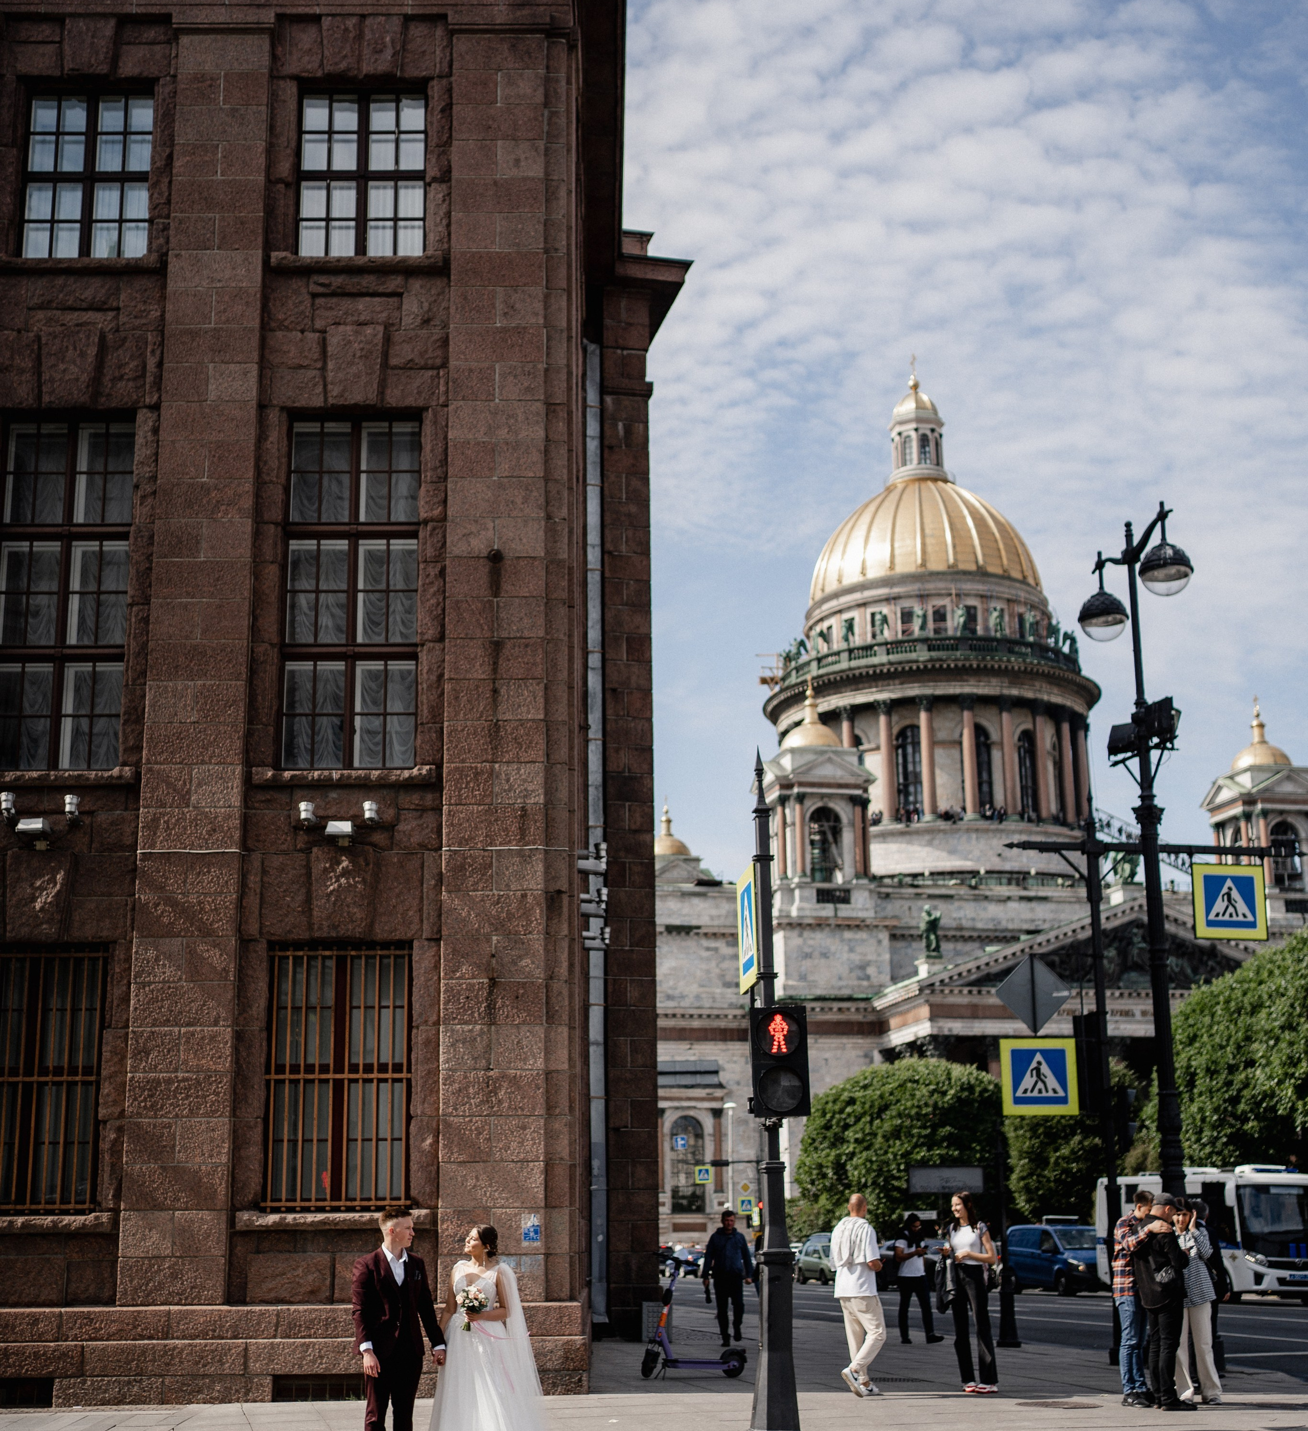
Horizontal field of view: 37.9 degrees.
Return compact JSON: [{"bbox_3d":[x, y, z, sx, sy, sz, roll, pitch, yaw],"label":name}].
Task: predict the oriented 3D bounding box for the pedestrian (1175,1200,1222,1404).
[{"bbox_3d":[4.554,4.962,16.211,0.460,1.664,0.400,-15,-20,42],"label":"pedestrian"}]

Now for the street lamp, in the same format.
[{"bbox_3d":[5.402,2.234,20.459,0.750,9.050,2.200,2,-14,-11],"label":"street lamp"}]

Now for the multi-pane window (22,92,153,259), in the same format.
[{"bbox_3d":[-6.262,-5.984,21.083,1.385,2.073,0.200,0,-14,-1],"label":"multi-pane window"}]

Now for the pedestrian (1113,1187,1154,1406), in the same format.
[{"bbox_3d":[4.001,4.883,16.020,0.440,1.732,0.480,3,-15,-15],"label":"pedestrian"}]

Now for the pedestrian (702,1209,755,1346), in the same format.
[{"bbox_3d":[0.978,7.543,25.619,0.680,1.729,0.500,-1,-15,0],"label":"pedestrian"}]

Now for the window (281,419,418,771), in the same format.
[{"bbox_3d":[-3.181,-1.302,19.939,1.387,3.865,0.200,0,-14,-1],"label":"window"}]

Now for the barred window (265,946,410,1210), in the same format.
[{"bbox_3d":[-3.082,3.508,18.567,1.378,2.527,0.200,0,-14,-1],"label":"barred window"}]

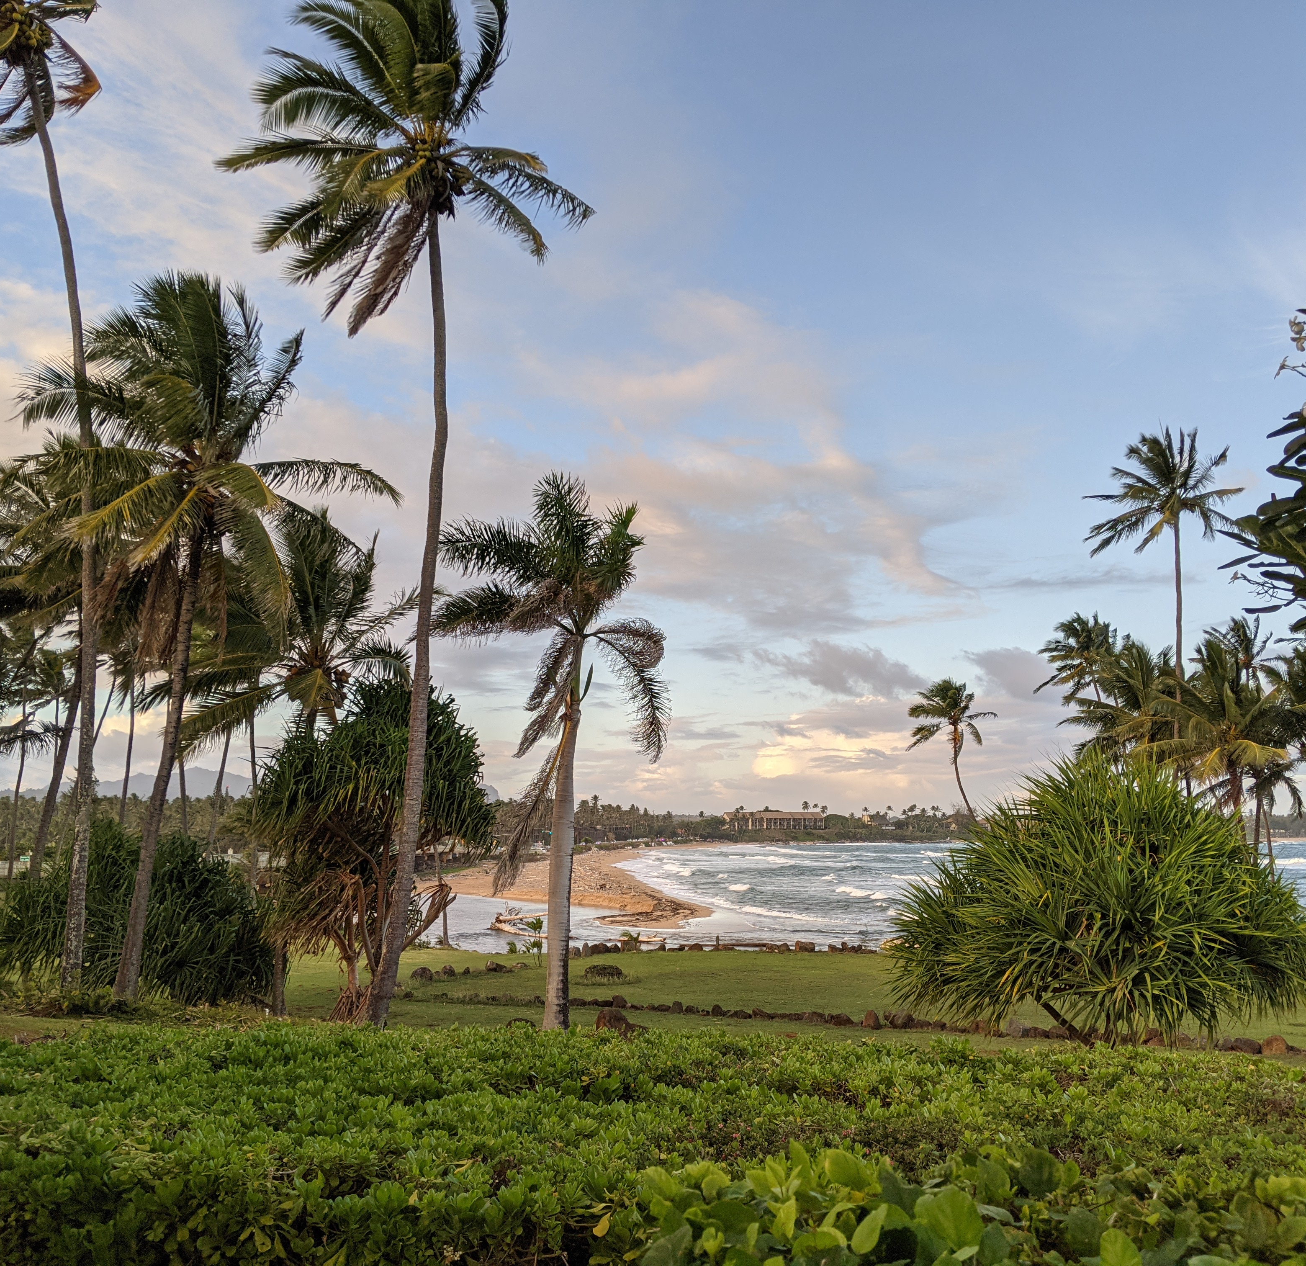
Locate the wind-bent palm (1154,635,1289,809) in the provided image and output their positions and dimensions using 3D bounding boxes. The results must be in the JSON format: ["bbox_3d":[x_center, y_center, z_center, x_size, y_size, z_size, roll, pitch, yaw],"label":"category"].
[{"bbox_3d":[18.717,5.586,43.654,4.358,10.981,4.600,0,-9,0],"label":"wind-bent palm"}]

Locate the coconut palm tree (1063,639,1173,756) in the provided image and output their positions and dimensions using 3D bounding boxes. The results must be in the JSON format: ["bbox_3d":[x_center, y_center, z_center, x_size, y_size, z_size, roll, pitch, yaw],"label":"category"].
[{"bbox_3d":[16.735,5.910,46.639,4.282,11.423,4.500,0,-9,0],"label":"coconut palm tree"}]

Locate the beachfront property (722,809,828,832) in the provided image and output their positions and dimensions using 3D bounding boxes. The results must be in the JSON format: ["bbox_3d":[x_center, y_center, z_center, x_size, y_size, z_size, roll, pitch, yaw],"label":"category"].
[{"bbox_3d":[80.275,124.600,871.153,66.000,12.000,16.000,3,-9,-22],"label":"beachfront property"}]

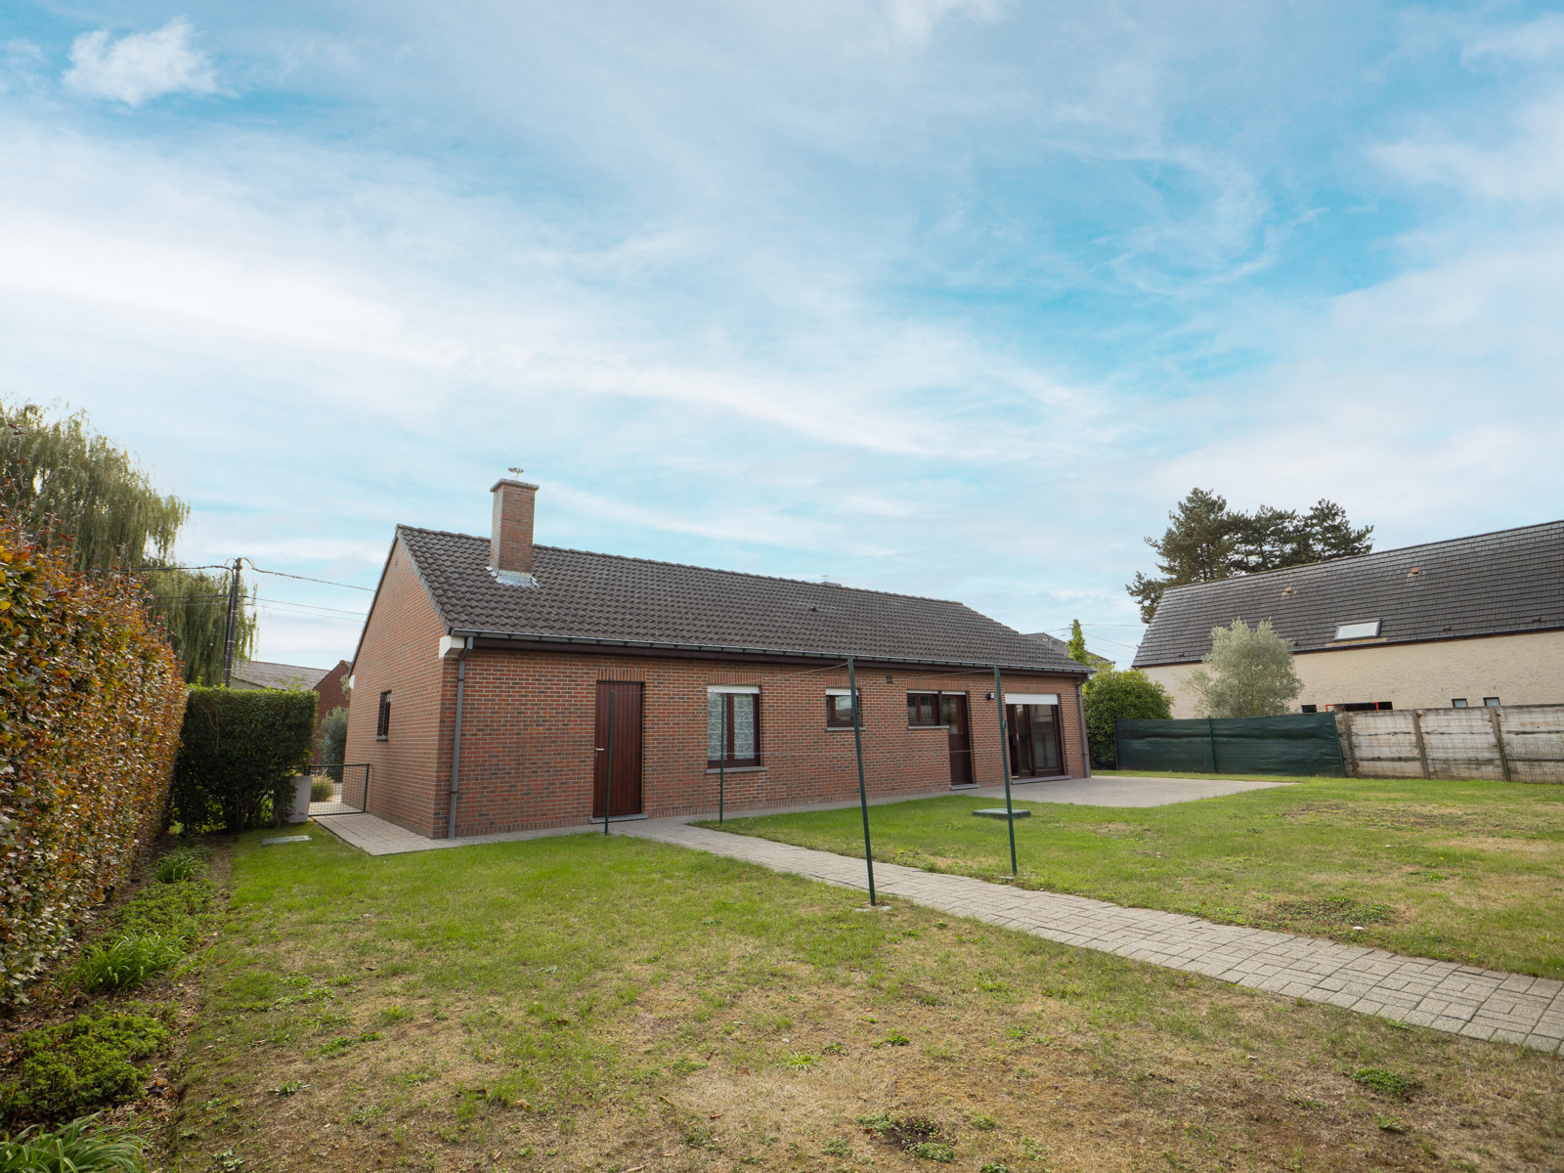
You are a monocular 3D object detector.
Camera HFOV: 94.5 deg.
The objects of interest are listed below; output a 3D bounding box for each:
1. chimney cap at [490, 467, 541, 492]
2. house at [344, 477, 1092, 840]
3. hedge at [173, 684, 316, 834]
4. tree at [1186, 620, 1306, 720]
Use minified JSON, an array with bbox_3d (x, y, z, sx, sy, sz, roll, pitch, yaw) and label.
[{"bbox_3d":[-5.197,-2.076,14.135,0.716,0.473,0.660,8,-15,-37],"label":"chimney cap"},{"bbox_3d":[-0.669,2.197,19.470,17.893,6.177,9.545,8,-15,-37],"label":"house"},{"bbox_3d":[-8.837,2.821,11.780,2.050,2.250,0.950,8,-15,-37],"label":"hedge"},{"bbox_3d":[14.232,3.289,22.406,3.000,4.550,3.000,8,-15,-37],"label":"tree"}]

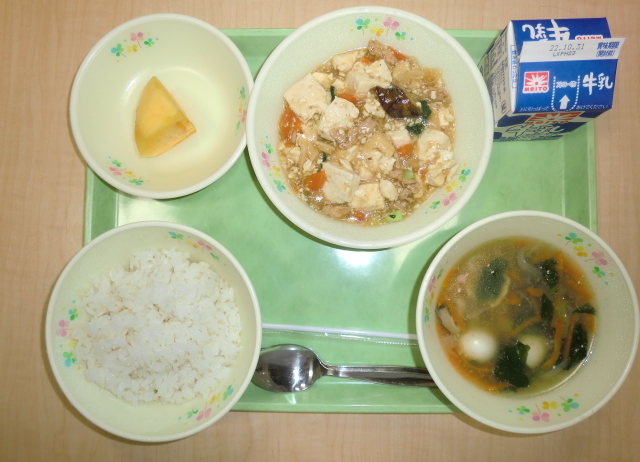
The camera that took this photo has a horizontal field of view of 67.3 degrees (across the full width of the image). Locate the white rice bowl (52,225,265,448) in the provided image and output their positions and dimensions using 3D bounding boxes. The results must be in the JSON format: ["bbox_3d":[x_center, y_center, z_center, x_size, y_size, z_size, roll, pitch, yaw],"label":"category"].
[{"bbox_3d":[-0.102,0.063,0.320,0.132,0.051,0.132,0,86,1],"label":"white rice bowl"}]

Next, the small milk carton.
[{"bbox_3d":[0.143,-0.097,0.311,0.057,0.086,0.057,-2,86,1],"label":"small milk carton"}]

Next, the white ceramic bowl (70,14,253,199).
[{"bbox_3d":[-0.102,-0.080,0.334,0.122,0.043,0.122,0,86,1],"label":"white ceramic bowl"}]

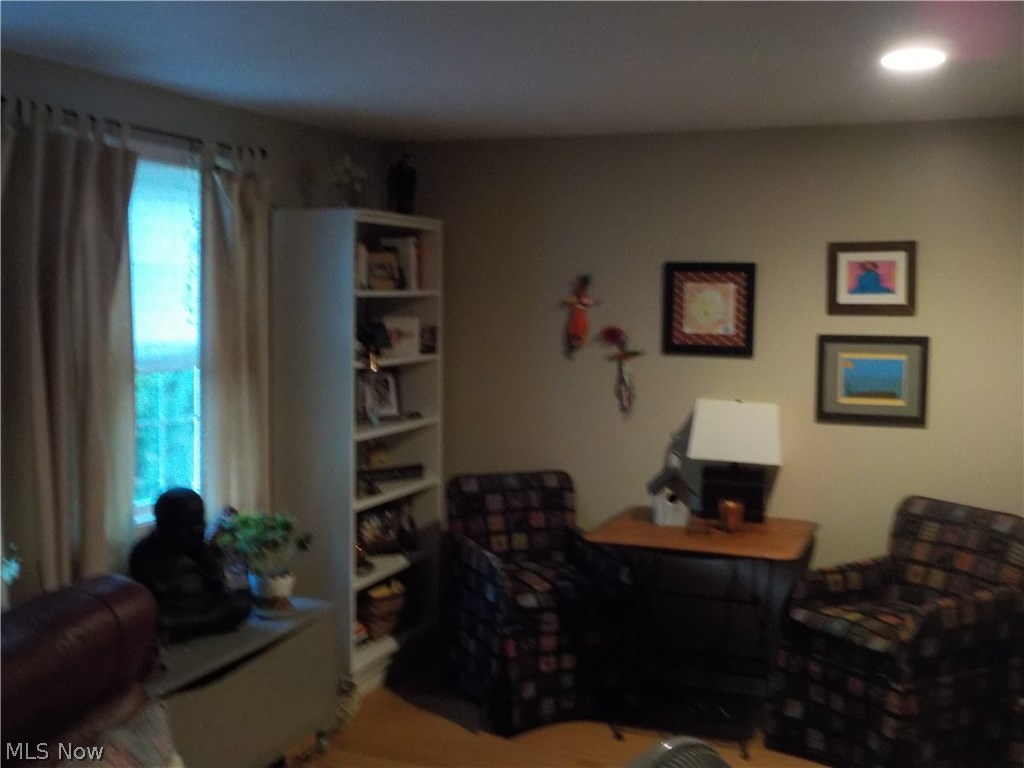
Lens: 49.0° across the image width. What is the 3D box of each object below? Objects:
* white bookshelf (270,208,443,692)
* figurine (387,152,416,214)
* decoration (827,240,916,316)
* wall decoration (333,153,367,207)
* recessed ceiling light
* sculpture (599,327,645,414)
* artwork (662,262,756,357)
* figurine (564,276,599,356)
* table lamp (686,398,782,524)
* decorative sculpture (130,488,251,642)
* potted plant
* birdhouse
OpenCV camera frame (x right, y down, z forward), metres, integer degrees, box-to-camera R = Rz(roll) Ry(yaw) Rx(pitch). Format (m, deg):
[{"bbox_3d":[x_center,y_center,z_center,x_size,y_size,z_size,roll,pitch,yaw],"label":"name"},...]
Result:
[{"bbox_3d":[-0.650,0.262,4.843,0.380,1.952,0.831,3,5,21],"label":"white bookshelf"},{"bbox_3d":[-0.498,-0.891,5.053,0.105,0.285,0.115,5,6,40],"label":"figurine"},{"bbox_3d":[1.518,-0.450,4.745,0.360,0.305,0.025,3,5,23],"label":"decoration"},{"bbox_3d":[-0.696,-0.857,4.810,0.110,0.250,0.130,5,6,40],"label":"wall decoration"},{"bbox_3d":[1.223,-0.990,3.425,0.180,0.030,0.180,3,5,23],"label":"recessed ceiling light"},{"bbox_3d":[0.509,-0.067,5.183,0.195,0.410,0.070,3,5,23],"label":"sculpture"},{"bbox_3d":[0.847,-0.324,4.880,0.402,0.405,0.028,3,5,21],"label":"artwork"},{"bbox_3d":[0.320,-0.320,5.246,0.160,0.380,0.070,3,5,23],"label":"figurine"},{"bbox_3d":[0.929,0.317,4.703,0.380,0.489,0.242,3,5,21],"label":"table lamp"},{"bbox_3d":[-1.093,0.614,3.806,0.380,0.473,0.275,-3,6,-41],"label":"decorative sculpture"},{"bbox_3d":[-0.932,0.650,4.154,0.302,0.352,0.302,1,5,0],"label":"potted plant"},{"bbox_3d":[0.674,0.481,4.802,0.180,0.245,0.165,1,5,2],"label":"birdhouse"}]

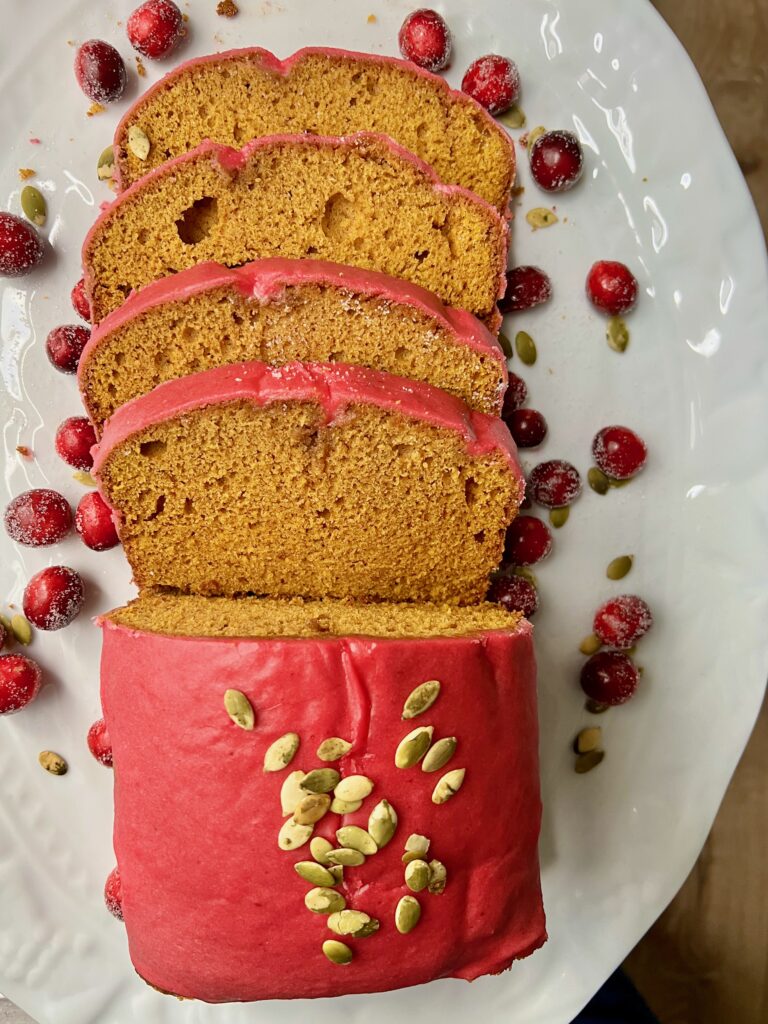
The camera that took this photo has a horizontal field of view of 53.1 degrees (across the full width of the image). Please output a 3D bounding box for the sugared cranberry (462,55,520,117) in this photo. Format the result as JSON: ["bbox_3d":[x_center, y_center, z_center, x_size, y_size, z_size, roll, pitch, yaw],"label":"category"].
[{"bbox_3d":[0.034,-0.137,0.246,0.018,0.018,0.019,0,94,0],"label":"sugared cranberry"}]

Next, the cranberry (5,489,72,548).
[{"bbox_3d":[-0.114,0.002,0.253,0.022,0.018,0.018,3,94,0],"label":"cranberry"}]

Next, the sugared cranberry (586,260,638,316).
[{"bbox_3d":[0.074,-0.073,0.251,0.016,0.016,0.018,-11,94,1],"label":"sugared cranberry"}]

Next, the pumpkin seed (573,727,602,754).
[{"bbox_3d":[0.066,0.073,0.247,0.011,0.003,0.007,-45,91,0],"label":"pumpkin seed"}]

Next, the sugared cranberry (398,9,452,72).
[{"bbox_3d":[0.014,-0.163,0.266,0.018,0.018,0.019,0,90,0],"label":"sugared cranberry"}]

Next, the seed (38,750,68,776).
[{"bbox_3d":[-0.117,0.089,0.273,0.011,0.003,0.007,35,90,0],"label":"seed"}]

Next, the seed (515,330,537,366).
[{"bbox_3d":[0.048,-0.055,0.261,0.007,0.003,0.012,-18,94,1],"label":"seed"}]

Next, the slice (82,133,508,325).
[{"bbox_3d":[-0.025,-0.075,0.226,0.117,0.019,0.068,0,124,0],"label":"slice"}]

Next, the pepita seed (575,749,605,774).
[{"bbox_3d":[0.073,0.089,0.273,0.012,0.003,0.006,-36,90,0],"label":"pepita seed"}]

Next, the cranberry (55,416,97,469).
[{"bbox_3d":[-0.106,-0.024,0.267,0.017,0.017,0.018,0,90,0],"label":"cranberry"}]

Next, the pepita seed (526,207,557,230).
[{"bbox_3d":[0.051,-0.096,0.251,0.010,0.003,0.007,4,91,-1],"label":"pepita seed"}]

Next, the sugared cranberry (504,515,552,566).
[{"bbox_3d":[0.048,0.010,0.258,0.016,0.016,0.017,0,94,0],"label":"sugared cranberry"}]

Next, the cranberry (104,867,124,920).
[{"bbox_3d":[-0.087,0.132,0.265,0.019,0.018,0.019,0,94,0],"label":"cranberry"}]

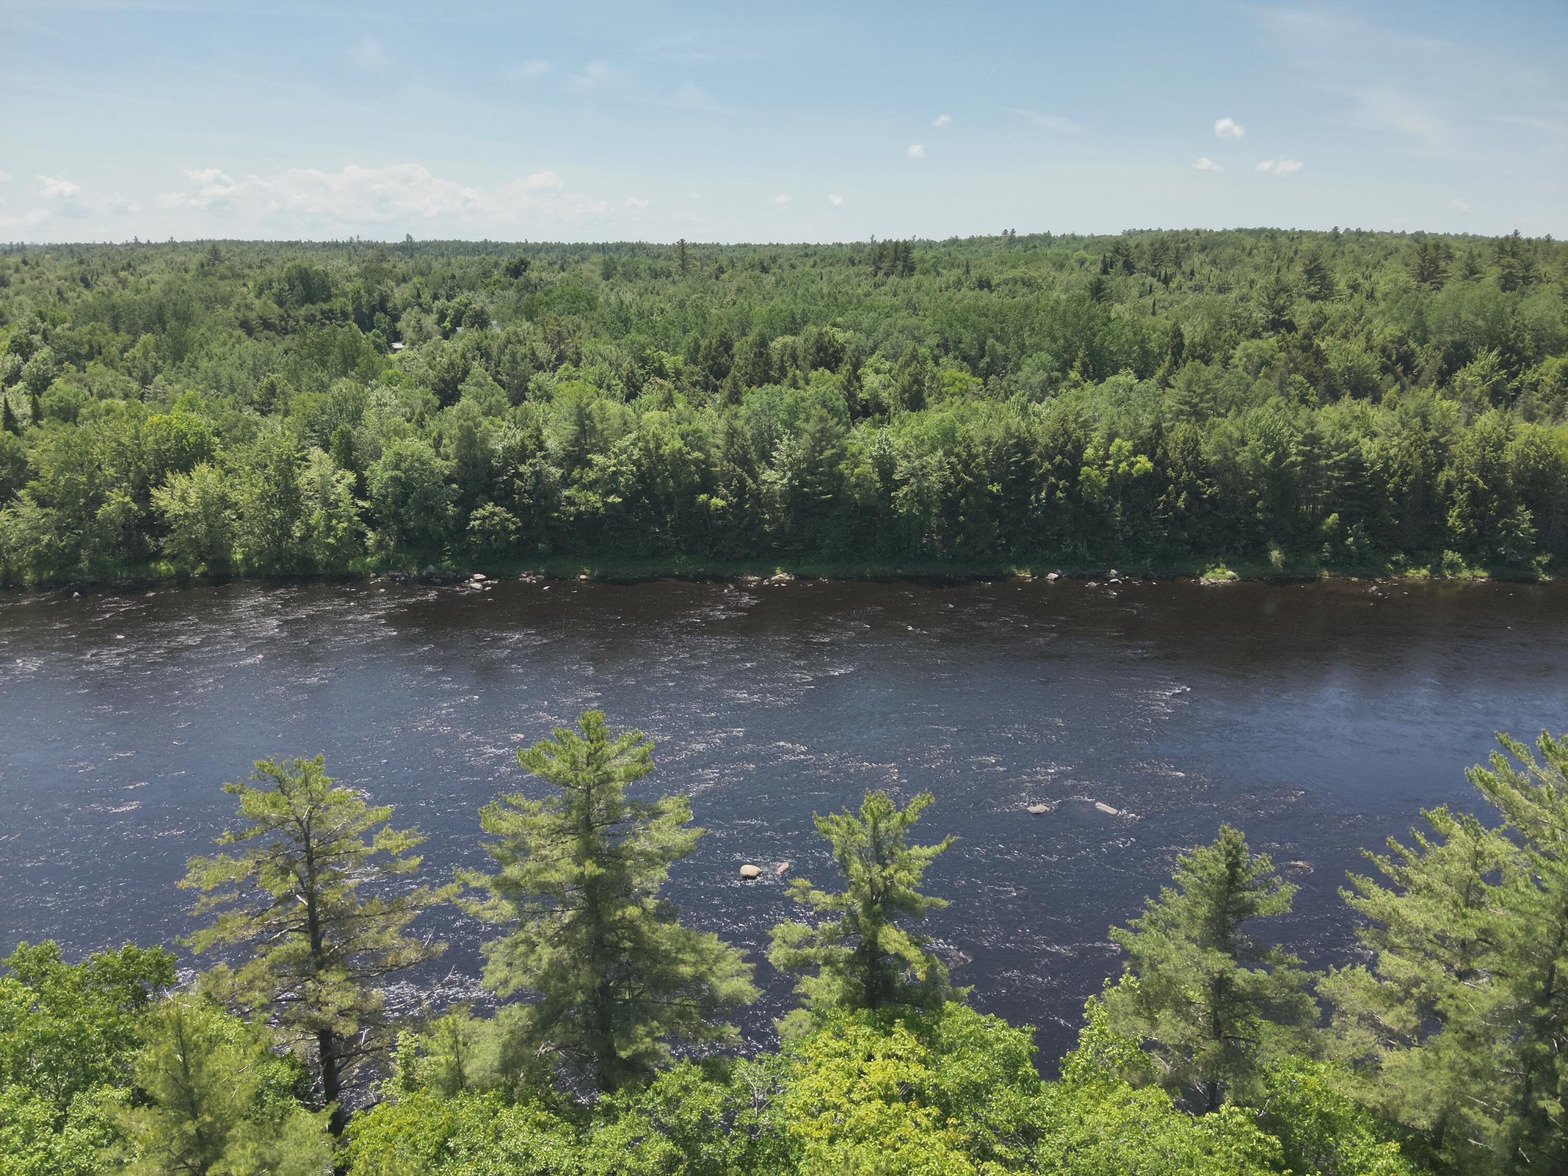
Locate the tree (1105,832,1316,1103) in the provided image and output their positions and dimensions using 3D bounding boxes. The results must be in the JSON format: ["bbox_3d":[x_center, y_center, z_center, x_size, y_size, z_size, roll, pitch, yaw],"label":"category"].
[{"bbox_3d":[16.580,15.670,42.678,8.050,14.330,7.720,0,17,0],"label":"tree"}]

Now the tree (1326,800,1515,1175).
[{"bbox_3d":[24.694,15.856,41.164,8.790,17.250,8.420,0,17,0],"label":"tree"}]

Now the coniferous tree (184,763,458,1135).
[{"bbox_3d":[-17.236,14.573,41.808,9.910,17.850,9.500,0,17,0],"label":"coniferous tree"}]

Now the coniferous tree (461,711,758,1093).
[{"bbox_3d":[-6.785,13.258,41.919,11.130,18.510,10.670,0,17,0],"label":"coniferous tree"}]

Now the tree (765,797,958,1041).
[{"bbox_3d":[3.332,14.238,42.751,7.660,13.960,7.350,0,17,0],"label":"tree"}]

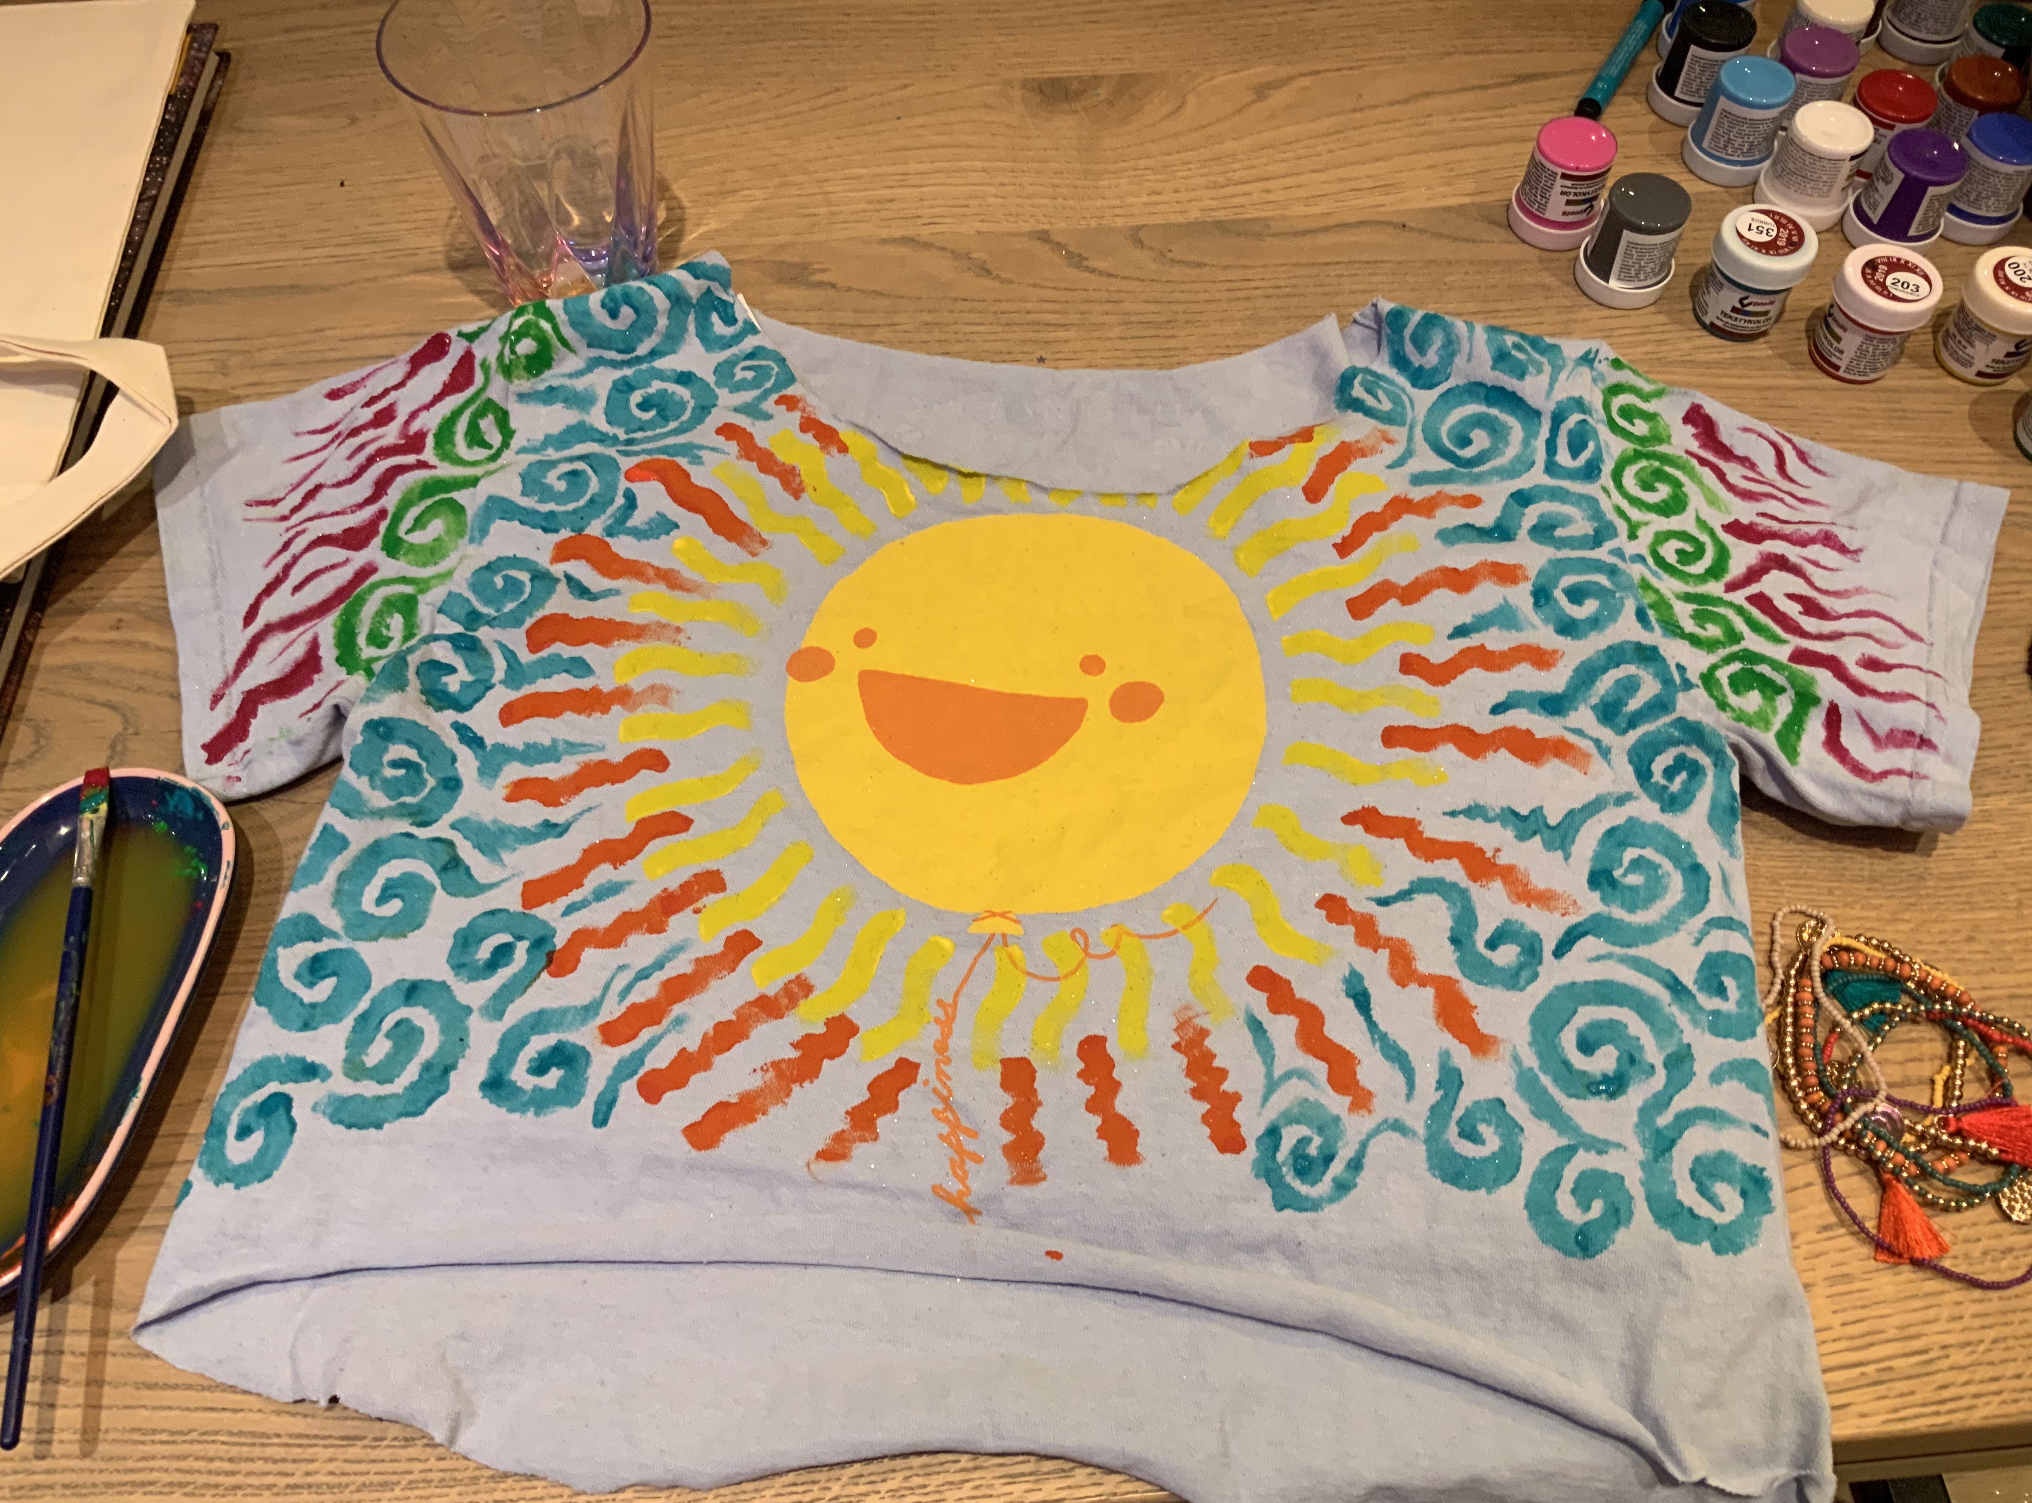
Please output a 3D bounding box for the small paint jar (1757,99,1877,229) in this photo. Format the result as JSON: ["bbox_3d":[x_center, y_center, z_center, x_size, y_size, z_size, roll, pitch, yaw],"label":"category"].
[{"bbox_3d":[0.403,-0.295,0.859,0.045,0.047,0.045,0,59,0],"label":"small paint jar"}]

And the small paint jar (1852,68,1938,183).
[{"bbox_3d":[0.441,-0.315,0.871,0.045,0.047,0.045,0,59,0],"label":"small paint jar"}]

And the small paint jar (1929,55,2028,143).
[{"bbox_3d":[0.490,-0.325,0.877,0.045,0.047,0.045,0,59,0],"label":"small paint jar"}]

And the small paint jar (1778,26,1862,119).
[{"bbox_3d":[0.411,-0.345,0.889,0.045,0.047,0.045,1,59,1],"label":"small paint jar"}]

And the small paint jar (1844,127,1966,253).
[{"bbox_3d":[0.445,-0.278,0.849,0.045,0.047,0.045,0,59,0],"label":"small paint jar"}]

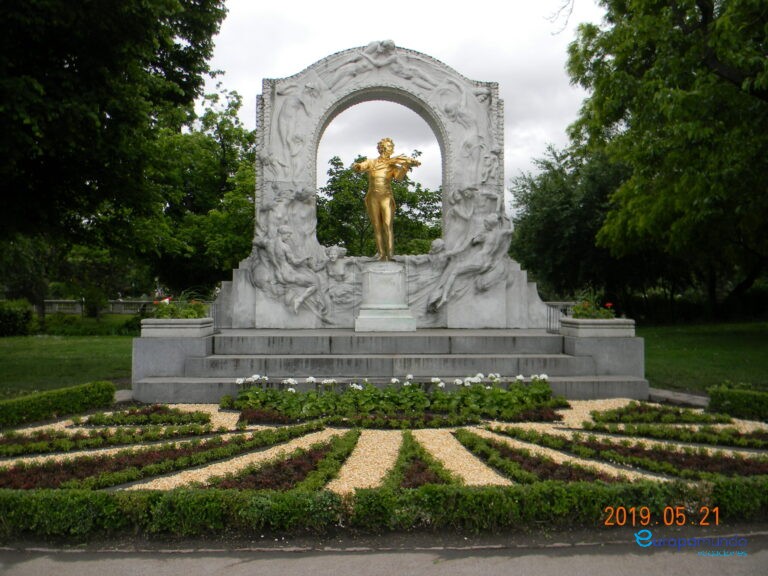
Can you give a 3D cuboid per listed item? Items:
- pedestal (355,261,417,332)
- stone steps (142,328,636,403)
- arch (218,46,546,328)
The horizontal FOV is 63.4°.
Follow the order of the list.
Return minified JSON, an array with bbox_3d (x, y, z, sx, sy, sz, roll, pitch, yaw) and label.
[{"bbox_3d":[0.013,0.160,12.200,1.140,1.330,1.100,0,-1,-2],"label":"pedestal"},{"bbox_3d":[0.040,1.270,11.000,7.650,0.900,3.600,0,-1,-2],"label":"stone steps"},{"bbox_3d":[-0.055,-2.140,13.150,6.950,5.950,1.200,0,-1,-2],"label":"arch"}]

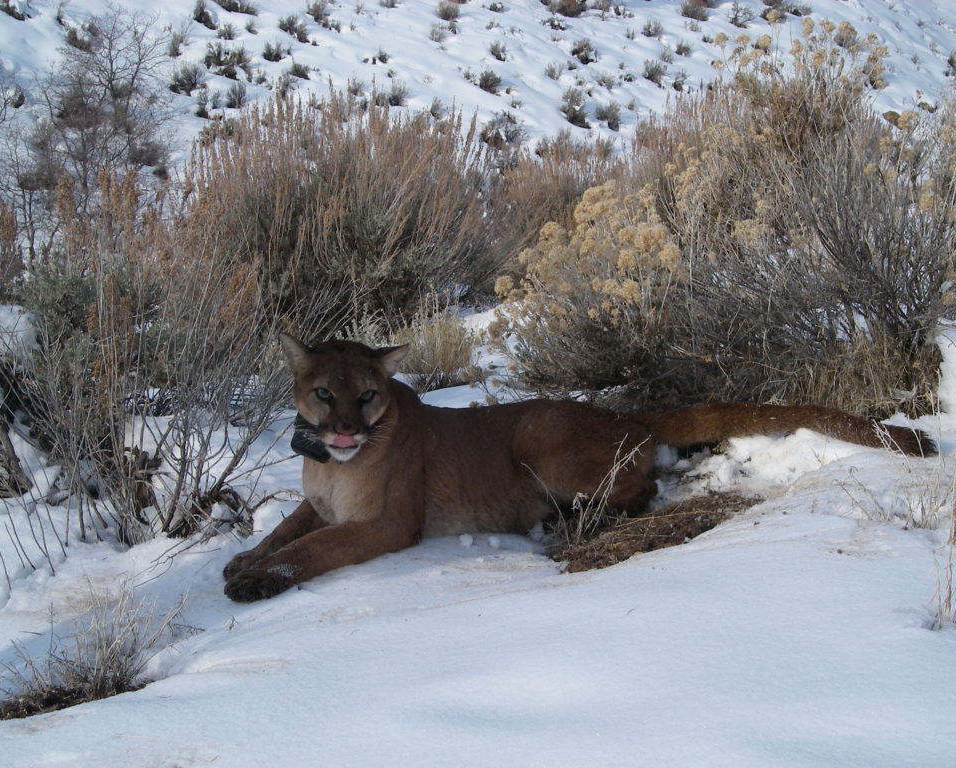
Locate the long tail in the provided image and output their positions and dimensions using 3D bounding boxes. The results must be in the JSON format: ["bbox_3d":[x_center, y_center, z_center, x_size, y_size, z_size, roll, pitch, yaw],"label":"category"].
[{"bbox_3d":[0.734,0.105,3.770,0.738,0.115,0.130,-4,14,-16],"label":"long tail"}]

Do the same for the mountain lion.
[{"bbox_3d":[0.260,0.050,3.452,1.813,0.450,0.460,-7,15,-29],"label":"mountain lion"}]

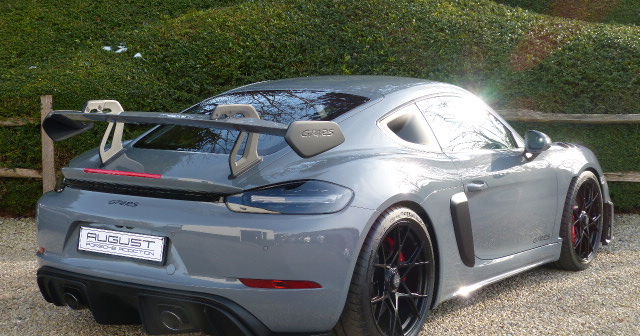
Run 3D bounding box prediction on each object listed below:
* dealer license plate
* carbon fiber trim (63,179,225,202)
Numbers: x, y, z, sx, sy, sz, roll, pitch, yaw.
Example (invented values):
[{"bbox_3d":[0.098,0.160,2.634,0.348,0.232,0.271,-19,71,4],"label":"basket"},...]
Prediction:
[{"bbox_3d":[-0.854,0.326,4.153,0.530,0.120,0.025,4,-2,35],"label":"dealer license plate"},{"bbox_3d":[-0.810,0.091,4.192,0.980,0.050,0.080,4,6,35],"label":"carbon fiber trim"}]

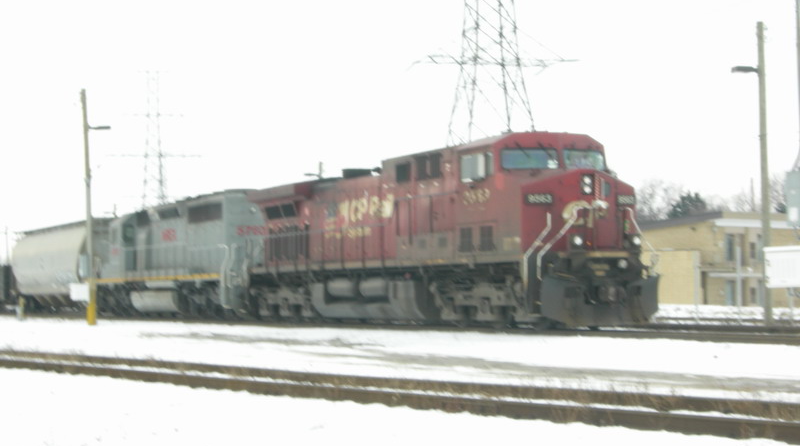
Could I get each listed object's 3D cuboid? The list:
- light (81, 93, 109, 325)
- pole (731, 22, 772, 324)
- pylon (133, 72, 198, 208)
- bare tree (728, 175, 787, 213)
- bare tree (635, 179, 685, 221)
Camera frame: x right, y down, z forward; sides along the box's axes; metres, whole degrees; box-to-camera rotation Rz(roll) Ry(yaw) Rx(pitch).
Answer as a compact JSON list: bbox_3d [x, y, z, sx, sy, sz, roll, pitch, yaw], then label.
[{"bbox_3d":[-10.330,-0.523,58.897,0.950,8.050,0.270,0,-2,-20],"label":"light"},{"bbox_3d":[9.190,-1.292,45.217,1.020,8.000,0.260,0,-2,-20],"label":"pole"},{"bbox_3d":[-38.913,-5.654,274.296,15.300,36.700,8.000,0,-2,-16],"label":"pylon"},{"bbox_3d":[33.084,1.161,159.787,5.800,11.100,5.800,-1,-2,0],"label":"bare tree"},{"bbox_3d":[23.759,1.430,159.791,6.200,10.900,6.200,-1,-2,0],"label":"bare tree"}]

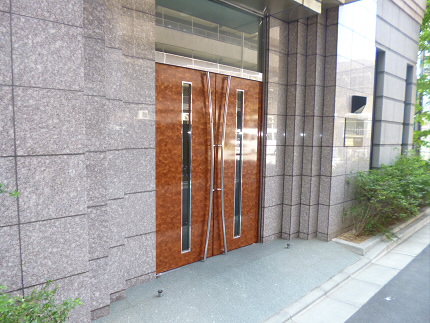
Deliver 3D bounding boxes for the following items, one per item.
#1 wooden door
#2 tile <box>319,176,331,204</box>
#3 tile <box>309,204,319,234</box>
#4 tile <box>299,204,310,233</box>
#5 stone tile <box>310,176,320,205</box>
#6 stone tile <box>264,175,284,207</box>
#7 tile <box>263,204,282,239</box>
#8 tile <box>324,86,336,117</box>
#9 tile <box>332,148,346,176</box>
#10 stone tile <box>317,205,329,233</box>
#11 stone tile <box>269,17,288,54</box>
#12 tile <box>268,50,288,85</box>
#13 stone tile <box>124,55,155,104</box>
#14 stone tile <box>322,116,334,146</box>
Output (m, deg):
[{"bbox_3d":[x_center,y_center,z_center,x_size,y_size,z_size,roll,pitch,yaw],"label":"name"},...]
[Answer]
[{"bbox_3d":[0.032,0.080,3.685,1.628,2.288,0.150,-3,6,-39],"label":"wooden door"},{"bbox_3d":[1.658,0.436,4.480,0.035,0.436,0.181,-3,7,-39],"label":"tile"},{"bbox_3d":[1.489,0.872,4.521,0.238,0.438,0.035,-3,6,-39],"label":"tile"},{"bbox_3d":[1.371,0.871,4.505,0.035,0.438,0.157,-3,6,-39],"label":"tile"},{"bbox_3d":[1.496,0.435,4.484,0.238,0.438,0.035,-3,6,-39],"label":"stone tile"},{"bbox_3d":[0.859,0.433,4.375,0.428,0.436,0.035,-3,7,-39],"label":"stone tile"},{"bbox_3d":[0.852,0.871,4.416,0.428,0.436,0.035,-3,7,-39],"label":"tile"},{"bbox_3d":[1.690,-0.871,4.372,0.035,0.438,0.181,-3,6,-39],"label":"tile"},{"bbox_3d":[1.866,-0.006,4.510,0.437,0.436,0.035,-3,7,-39],"label":"tile"},{"bbox_3d":[1.663,0.874,4.523,0.035,0.438,0.181,-3,6,-39],"label":"stone tile"},{"bbox_3d":[0.895,-1.747,4.190,0.425,0.438,0.035,-3,6,-39],"label":"stone tile"},{"bbox_3d":[0.888,-1.310,4.228,0.425,0.438,0.035,-3,6,-39],"label":"tile"},{"bbox_3d":[-0.755,-0.781,2.908,0.380,0.436,0.035,-3,7,-39],"label":"stone tile"},{"bbox_3d":[1.683,-0.434,4.410,0.035,0.438,0.181,-3,6,-39],"label":"stone tile"}]

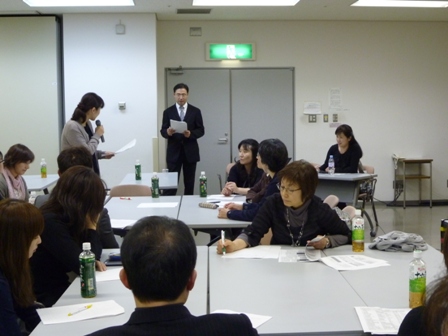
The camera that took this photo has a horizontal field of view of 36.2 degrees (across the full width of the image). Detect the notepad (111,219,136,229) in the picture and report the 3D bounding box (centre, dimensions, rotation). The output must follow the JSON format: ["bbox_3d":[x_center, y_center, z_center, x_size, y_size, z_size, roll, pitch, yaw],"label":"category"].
[{"bbox_3d":[-0.685,0.364,4.520,0.230,0.004,0.300,0,5,0],"label":"notepad"}]

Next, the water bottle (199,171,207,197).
[{"bbox_3d":[-0.176,0.143,5.883,0.062,0.213,0.062,0,5,0],"label":"water bottle"}]

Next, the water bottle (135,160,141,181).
[{"bbox_3d":[-0.920,0.028,7.347,0.062,0.213,0.062,0,5,0],"label":"water bottle"}]

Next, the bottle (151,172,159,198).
[{"bbox_3d":[-0.581,0.147,5.819,0.062,0.213,0.062,0,5,0],"label":"bottle"}]

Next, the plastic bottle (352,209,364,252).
[{"bbox_3d":[0.692,0.320,3.530,0.066,0.217,0.066,-1,5,0],"label":"plastic bottle"}]

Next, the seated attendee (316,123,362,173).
[{"bbox_3d":[1.350,0.133,8.050,0.540,1.270,0.740,2,5,27],"label":"seated attendee"}]

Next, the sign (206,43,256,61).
[{"bbox_3d":[0.097,-1.708,10.050,0.715,0.265,0.090,-1,5,-3],"label":"sign"}]

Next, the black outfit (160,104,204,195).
[{"bbox_3d":[-0.506,-0.035,8.400,0.530,1.490,0.340,-1,5,-3],"label":"black outfit"}]

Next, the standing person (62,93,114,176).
[{"bbox_3d":[-1.190,0.143,6.050,0.430,1.600,0.440,0,5,7],"label":"standing person"}]

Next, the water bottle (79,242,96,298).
[{"bbox_3d":[-0.533,0.402,2.690,0.062,0.213,0.062,0,5,0],"label":"water bottle"}]

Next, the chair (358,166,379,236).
[{"bbox_3d":[1.630,0.350,8.280,0.460,0.780,0.500,2,5,27],"label":"chair"}]

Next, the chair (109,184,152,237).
[{"bbox_3d":[-0.860,0.537,6.220,0.450,0.780,0.480,-1,5,-1],"label":"chair"}]

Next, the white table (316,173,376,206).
[{"bbox_3d":[0.920,0.431,7.850,1.450,0.700,0.600,2,5,28],"label":"white table"}]

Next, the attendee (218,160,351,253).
[{"bbox_3d":[0.341,0.533,3.800,0.700,1.180,0.760,1,5,13],"label":"attendee"}]

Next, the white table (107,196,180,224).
[{"bbox_3d":[-0.650,0.656,5.220,0.600,0.700,1.480,-1,5,-2],"label":"white table"}]

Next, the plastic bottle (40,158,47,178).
[{"bbox_3d":[-1.996,0.006,7.603,0.065,0.213,0.065,0,5,0],"label":"plastic bottle"}]

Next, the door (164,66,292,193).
[{"bbox_3d":[0.094,-0.447,10.250,1.920,2.080,0.090,-1,5,-1],"label":"door"}]

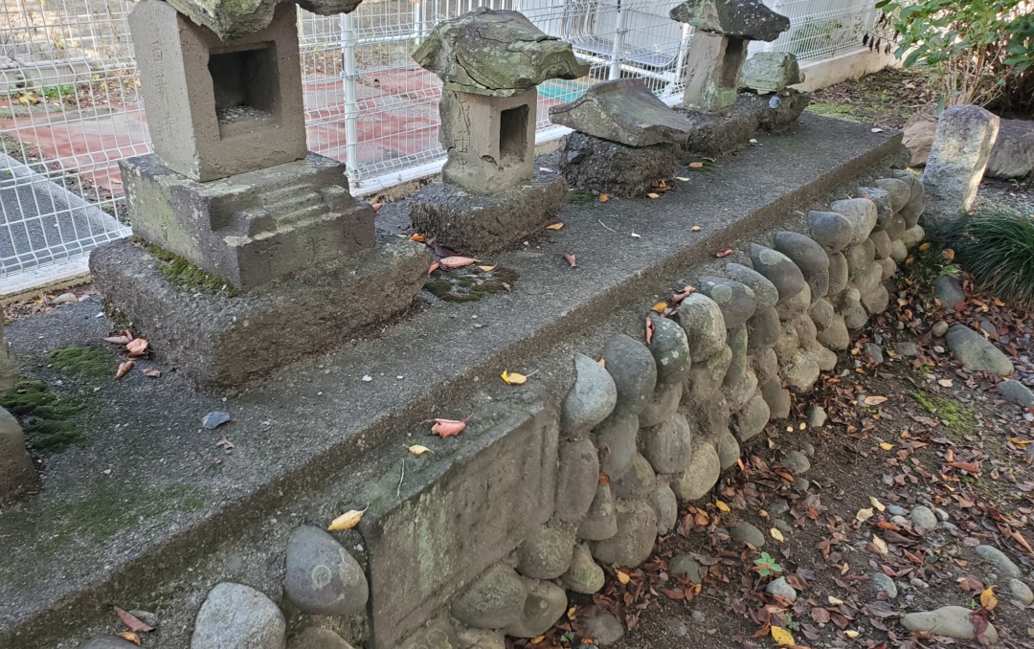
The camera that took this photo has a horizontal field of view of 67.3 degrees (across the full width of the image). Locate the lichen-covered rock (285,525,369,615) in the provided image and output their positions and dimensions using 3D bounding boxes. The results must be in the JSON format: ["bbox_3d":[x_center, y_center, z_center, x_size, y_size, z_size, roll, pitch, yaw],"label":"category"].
[{"bbox_3d":[-0.455,0.588,1.855,0.189,0.227,0.199,27,37,33],"label":"lichen-covered rock"}]

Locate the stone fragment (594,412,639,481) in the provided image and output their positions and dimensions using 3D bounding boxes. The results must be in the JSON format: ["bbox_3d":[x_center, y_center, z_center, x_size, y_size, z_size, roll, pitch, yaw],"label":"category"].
[{"bbox_3d":[0.375,0.462,2.940,0.176,0.284,0.196,28,39,33],"label":"stone fragment"}]

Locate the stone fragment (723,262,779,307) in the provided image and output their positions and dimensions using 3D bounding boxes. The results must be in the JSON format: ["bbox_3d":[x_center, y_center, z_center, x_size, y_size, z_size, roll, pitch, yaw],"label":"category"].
[{"bbox_3d":[1.086,-0.183,3.587,0.255,0.216,0.225,28,39,33],"label":"stone fragment"}]

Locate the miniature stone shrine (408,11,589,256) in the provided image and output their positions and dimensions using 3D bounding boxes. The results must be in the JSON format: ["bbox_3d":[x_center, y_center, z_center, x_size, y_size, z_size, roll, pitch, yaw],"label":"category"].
[{"bbox_3d":[-0.116,-0.936,3.502,0.550,0.860,0.780,27,38,30],"label":"miniature stone shrine"}]

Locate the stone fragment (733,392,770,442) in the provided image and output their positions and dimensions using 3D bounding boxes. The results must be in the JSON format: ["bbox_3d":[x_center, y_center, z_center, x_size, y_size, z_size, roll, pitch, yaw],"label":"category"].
[{"bbox_3d":[1.145,0.455,3.783,0.176,0.265,0.186,28,39,33],"label":"stone fragment"}]

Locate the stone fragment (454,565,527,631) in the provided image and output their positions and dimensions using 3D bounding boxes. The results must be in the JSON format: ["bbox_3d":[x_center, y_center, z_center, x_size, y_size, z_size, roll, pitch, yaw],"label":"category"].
[{"bbox_3d":[-0.094,0.933,2.670,0.220,0.170,0.250,30,40,33],"label":"stone fragment"}]

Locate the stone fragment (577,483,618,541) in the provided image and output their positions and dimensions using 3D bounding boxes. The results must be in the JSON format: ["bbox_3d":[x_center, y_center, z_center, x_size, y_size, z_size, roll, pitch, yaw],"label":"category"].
[{"bbox_3d":[0.299,0.699,2.901,0.167,0.245,0.176,28,39,33],"label":"stone fragment"}]

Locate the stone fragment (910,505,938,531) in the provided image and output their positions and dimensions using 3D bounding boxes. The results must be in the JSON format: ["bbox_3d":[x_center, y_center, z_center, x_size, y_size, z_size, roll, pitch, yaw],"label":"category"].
[{"bbox_3d":[1.177,0.560,2.245,0.074,0.060,0.074,28,38,34],"label":"stone fragment"}]

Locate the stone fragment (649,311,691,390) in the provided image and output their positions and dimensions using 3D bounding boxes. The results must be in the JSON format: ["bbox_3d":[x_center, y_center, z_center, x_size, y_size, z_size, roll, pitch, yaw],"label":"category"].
[{"bbox_3d":[0.615,0.110,3.126,0.196,0.323,0.206,28,39,33],"label":"stone fragment"}]

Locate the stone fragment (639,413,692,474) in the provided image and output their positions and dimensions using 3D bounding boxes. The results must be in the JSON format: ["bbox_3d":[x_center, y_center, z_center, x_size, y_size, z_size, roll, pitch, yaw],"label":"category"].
[{"bbox_3d":[0.637,0.511,3.352,0.230,0.270,0.220,30,40,34],"label":"stone fragment"}]

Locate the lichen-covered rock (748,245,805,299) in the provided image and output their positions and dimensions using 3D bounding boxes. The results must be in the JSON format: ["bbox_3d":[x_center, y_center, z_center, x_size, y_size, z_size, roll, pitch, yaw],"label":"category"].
[{"bbox_3d":[1.264,-0.253,3.763,0.255,0.265,0.235,28,39,33],"label":"lichen-covered rock"}]

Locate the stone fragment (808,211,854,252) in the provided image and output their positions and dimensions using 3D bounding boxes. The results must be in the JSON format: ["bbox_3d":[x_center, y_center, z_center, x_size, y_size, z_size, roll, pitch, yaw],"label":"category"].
[{"bbox_3d":[1.705,-0.511,4.209,0.250,0.190,0.170,30,40,33],"label":"stone fragment"}]

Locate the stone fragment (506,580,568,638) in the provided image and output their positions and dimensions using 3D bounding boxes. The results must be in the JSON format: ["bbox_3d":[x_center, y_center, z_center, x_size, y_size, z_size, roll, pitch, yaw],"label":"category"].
[{"bbox_3d":[0.067,1.077,2.938,0.220,0.180,0.220,30,40,33],"label":"stone fragment"}]

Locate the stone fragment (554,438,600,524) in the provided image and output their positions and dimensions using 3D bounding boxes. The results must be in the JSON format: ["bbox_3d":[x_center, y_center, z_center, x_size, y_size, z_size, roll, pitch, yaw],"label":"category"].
[{"bbox_3d":[0.223,0.583,2.891,0.176,0.363,0.196,28,39,33],"label":"stone fragment"}]

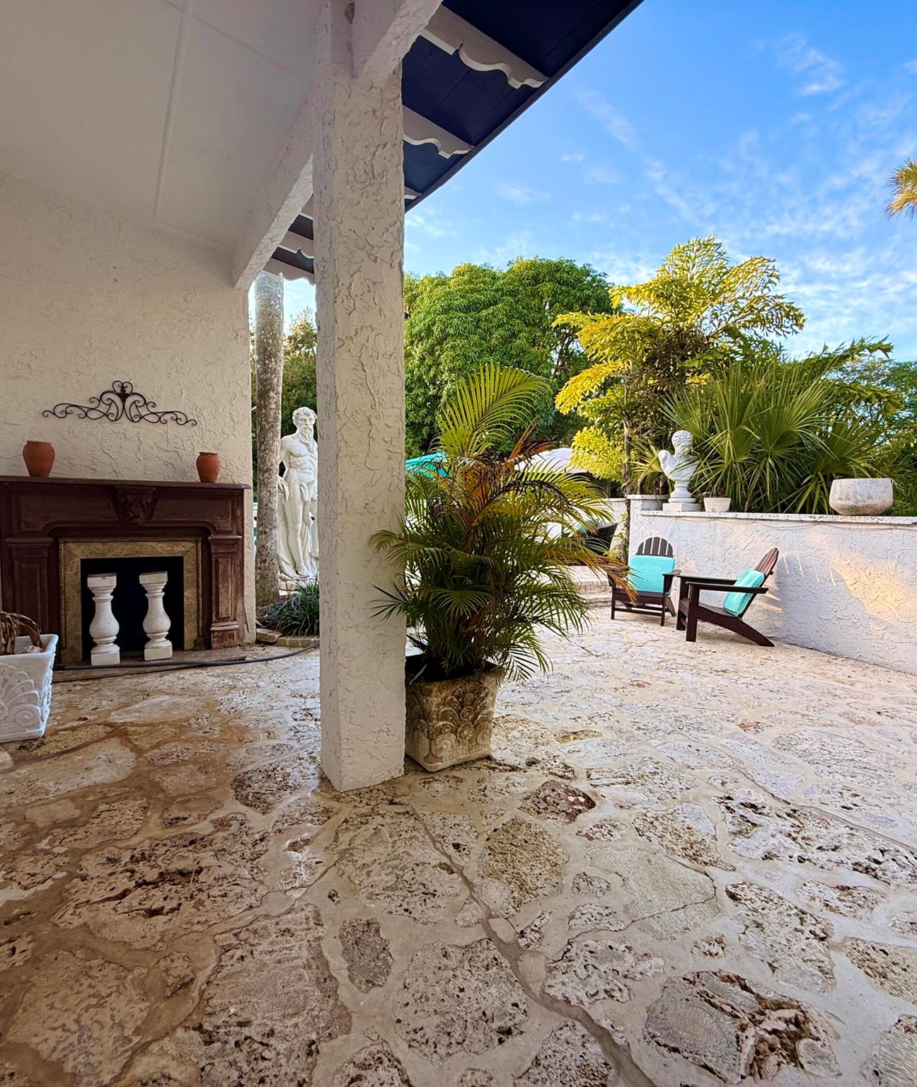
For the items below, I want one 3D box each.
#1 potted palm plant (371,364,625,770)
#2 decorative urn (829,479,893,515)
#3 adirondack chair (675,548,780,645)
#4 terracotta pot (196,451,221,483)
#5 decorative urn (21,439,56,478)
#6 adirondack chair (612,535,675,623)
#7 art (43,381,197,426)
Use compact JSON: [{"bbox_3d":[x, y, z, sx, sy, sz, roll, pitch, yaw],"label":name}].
[{"bbox_3d":[0.142,0.084,2.860,1.150,1.870,1.080,0,4,0],"label":"potted palm plant"},{"bbox_3d":[3.325,-0.388,4.841,0.460,0.290,0.460,-1,4,-19],"label":"decorative urn"},{"bbox_3d":[2.535,0.460,5.579,0.800,0.890,0.720,1,4,14],"label":"adirondack chair"},{"bbox_3d":[-2.014,-0.617,4.730,0.188,0.260,0.188,-2,4,-31],"label":"terracotta pot"},{"bbox_3d":[-2.971,-0.601,4.145,0.188,0.260,0.188,-2,4,-31],"label":"decorative urn"},{"bbox_3d":[2.142,0.391,6.587,0.720,0.890,0.800,3,4,34],"label":"adirondack chair"},{"bbox_3d":[-2.589,-1.086,4.544,1.030,0.340,0.030,-2,4,-33],"label":"art"}]

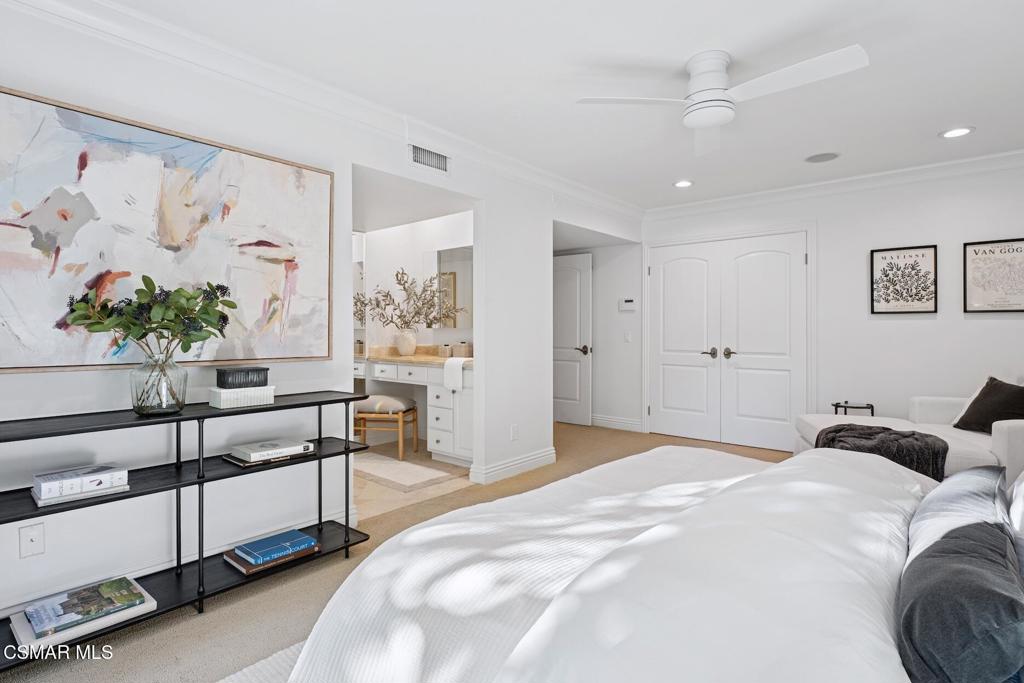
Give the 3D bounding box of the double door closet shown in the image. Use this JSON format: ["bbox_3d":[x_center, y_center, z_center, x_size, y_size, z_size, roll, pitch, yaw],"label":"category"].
[{"bbox_3d":[2.077,0.004,4.807,1.480,2.030,0.100,1,1,39],"label":"double door closet"}]

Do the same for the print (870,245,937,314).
[{"bbox_3d":[3.138,-0.485,3.887,0.425,0.545,0.030,1,1,39],"label":"print"}]

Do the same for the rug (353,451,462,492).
[{"bbox_3d":[-1.119,1.024,4.063,1.540,0.012,0.600,1,2,41],"label":"rug"}]

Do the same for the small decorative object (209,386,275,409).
[{"bbox_3d":[-1.195,0.240,2.142,0.150,0.084,0.225,1,2,41],"label":"small decorative object"}]

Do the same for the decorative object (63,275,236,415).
[{"bbox_3d":[-1.403,0.011,1.928,0.410,0.555,0.550,1,2,41],"label":"decorative object"}]

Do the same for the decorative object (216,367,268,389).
[{"bbox_3d":[-1.191,0.156,2.148,0.120,0.084,0.185,1,2,41],"label":"decorative object"}]

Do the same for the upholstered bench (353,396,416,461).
[{"bbox_3d":[-1.173,0.762,4.374,0.570,0.520,0.360,0,1,14],"label":"upholstered bench"}]

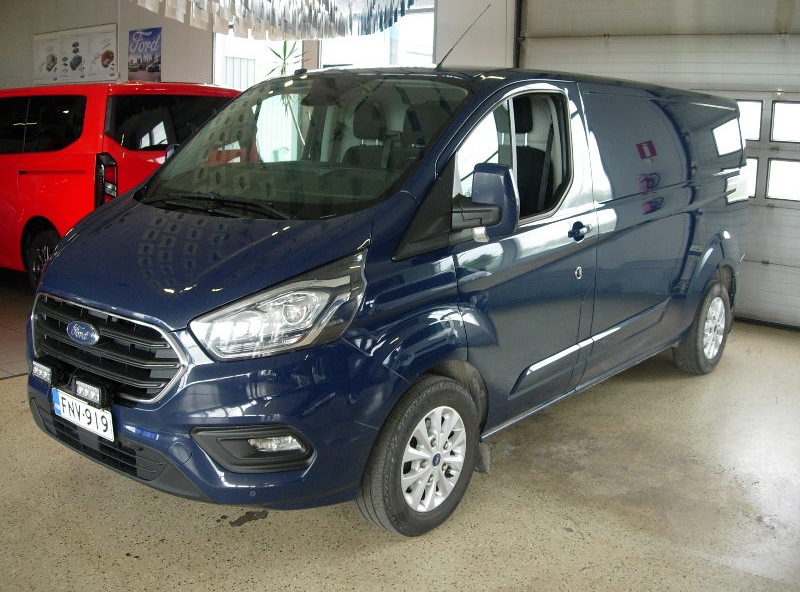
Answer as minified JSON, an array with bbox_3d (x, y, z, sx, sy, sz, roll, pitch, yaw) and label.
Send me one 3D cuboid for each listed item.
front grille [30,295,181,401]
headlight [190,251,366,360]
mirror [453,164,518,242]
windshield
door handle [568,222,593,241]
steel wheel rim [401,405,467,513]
[{"bbox_3d":[-1.209,0.190,3.476,1.070,0.340,0.140,10,15,38],"label":"front grille"},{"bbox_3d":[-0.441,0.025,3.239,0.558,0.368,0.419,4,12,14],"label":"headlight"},{"bbox_3d":[0.348,-0.377,3.644,0.250,0.330,0.190,10,15,38],"label":"mirror"},{"bbox_3d":[-0.524,-0.702,4.128,1.550,0.150,1.050,10,53,38],"label":"windshield"},{"bbox_3d":[0.907,-0.321,4.411,0.065,0.095,0.220,10,15,38],"label":"door handle"},{"bbox_3d":[0.089,0.683,3.798,0.170,0.445,0.445,10,15,38],"label":"steel wheel rim"}]

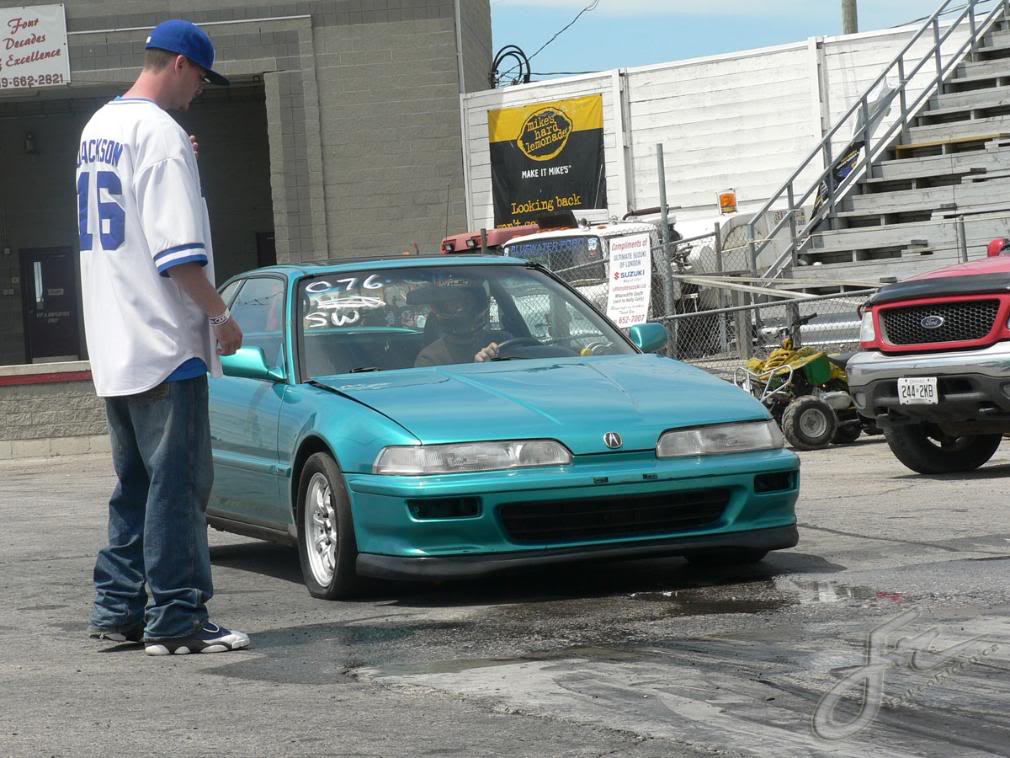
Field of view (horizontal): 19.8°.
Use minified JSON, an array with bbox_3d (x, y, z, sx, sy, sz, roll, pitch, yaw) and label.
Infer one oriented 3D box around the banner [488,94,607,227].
[{"bbox_3d":[0.660,-2.920,42.000,2.100,2.200,0.030,-3,1,39],"label":"banner"}]

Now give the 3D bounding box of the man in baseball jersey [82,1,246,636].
[{"bbox_3d":[-1.050,-0.130,8.750,0.500,1.900,0.580,-4,0,-15],"label":"man in baseball jersey"}]

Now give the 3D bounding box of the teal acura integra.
[{"bbox_3d":[-0.408,0.167,12.158,1.730,1.310,4.390,-4,1,-21],"label":"teal acura integra"}]

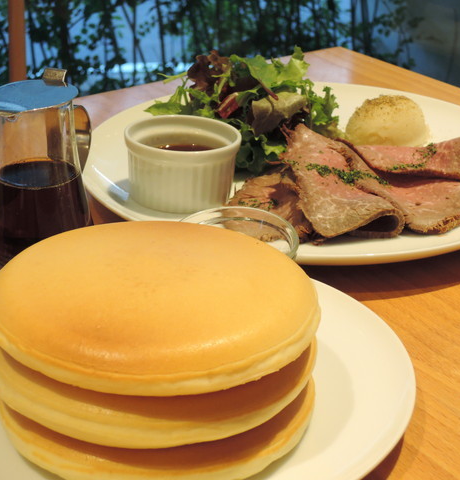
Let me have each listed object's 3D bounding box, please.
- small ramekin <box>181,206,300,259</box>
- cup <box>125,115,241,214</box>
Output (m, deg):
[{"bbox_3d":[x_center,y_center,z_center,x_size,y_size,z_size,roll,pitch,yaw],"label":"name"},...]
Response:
[{"bbox_3d":[0.002,0.017,0.538,0.062,0.040,0.062,1,33,-1],"label":"small ramekin"},{"bbox_3d":[-0.029,-0.045,0.665,0.069,0.039,0.069,3,25,-2],"label":"cup"}]

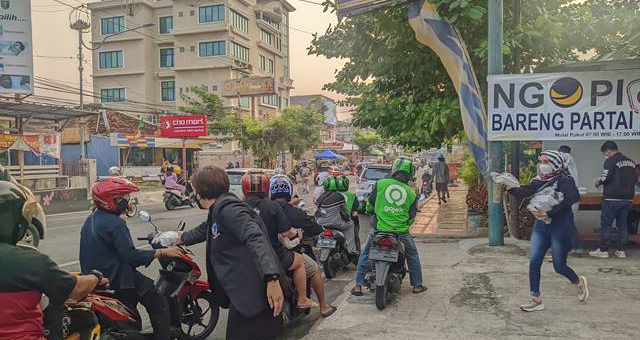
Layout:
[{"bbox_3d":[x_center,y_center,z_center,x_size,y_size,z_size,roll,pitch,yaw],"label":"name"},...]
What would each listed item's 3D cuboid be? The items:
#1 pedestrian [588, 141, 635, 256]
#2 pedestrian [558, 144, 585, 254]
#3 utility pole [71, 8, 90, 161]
[{"bbox_3d":[4.245,0.431,7.000,0.520,1.660,0.500,-2,2,-24],"label":"pedestrian"},{"bbox_3d":[3.849,0.473,7.390,0.500,1.640,0.420,-1,1,-12],"label":"pedestrian"},{"bbox_3d":[-9.213,-2.398,18.453,0.600,7.600,0.500,0,1,20],"label":"utility pole"}]

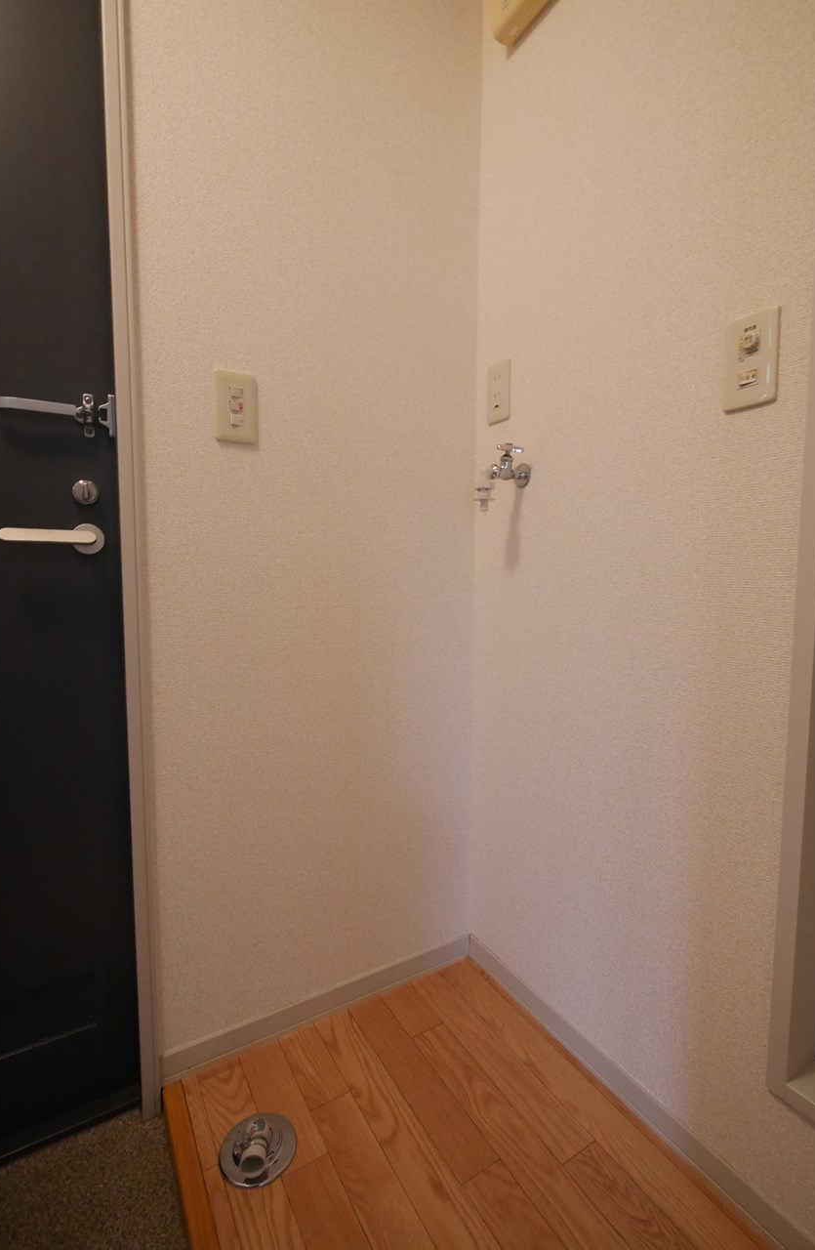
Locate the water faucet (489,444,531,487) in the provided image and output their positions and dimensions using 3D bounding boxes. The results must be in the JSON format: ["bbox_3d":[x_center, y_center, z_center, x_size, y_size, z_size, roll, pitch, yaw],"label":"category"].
[{"bbox_3d":[0.196,-0.312,1.131,0.087,0.084,0.052,-3,6,-31],"label":"water faucet"}]

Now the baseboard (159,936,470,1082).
[{"bbox_3d":[-0.140,0.770,1.194,0.685,0.057,0.010,-3,6,-31],"label":"baseboard"}]

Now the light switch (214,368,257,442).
[{"bbox_3d":[-0.294,-0.376,1.002,0.070,0.120,0.010,-3,6,-31],"label":"light switch"}]

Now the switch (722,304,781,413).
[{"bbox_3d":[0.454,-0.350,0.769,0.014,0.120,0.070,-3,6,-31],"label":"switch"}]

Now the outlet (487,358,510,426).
[{"bbox_3d":[0.188,-0.484,1.206,0.009,0.120,0.070,-3,6,-31],"label":"outlet"}]

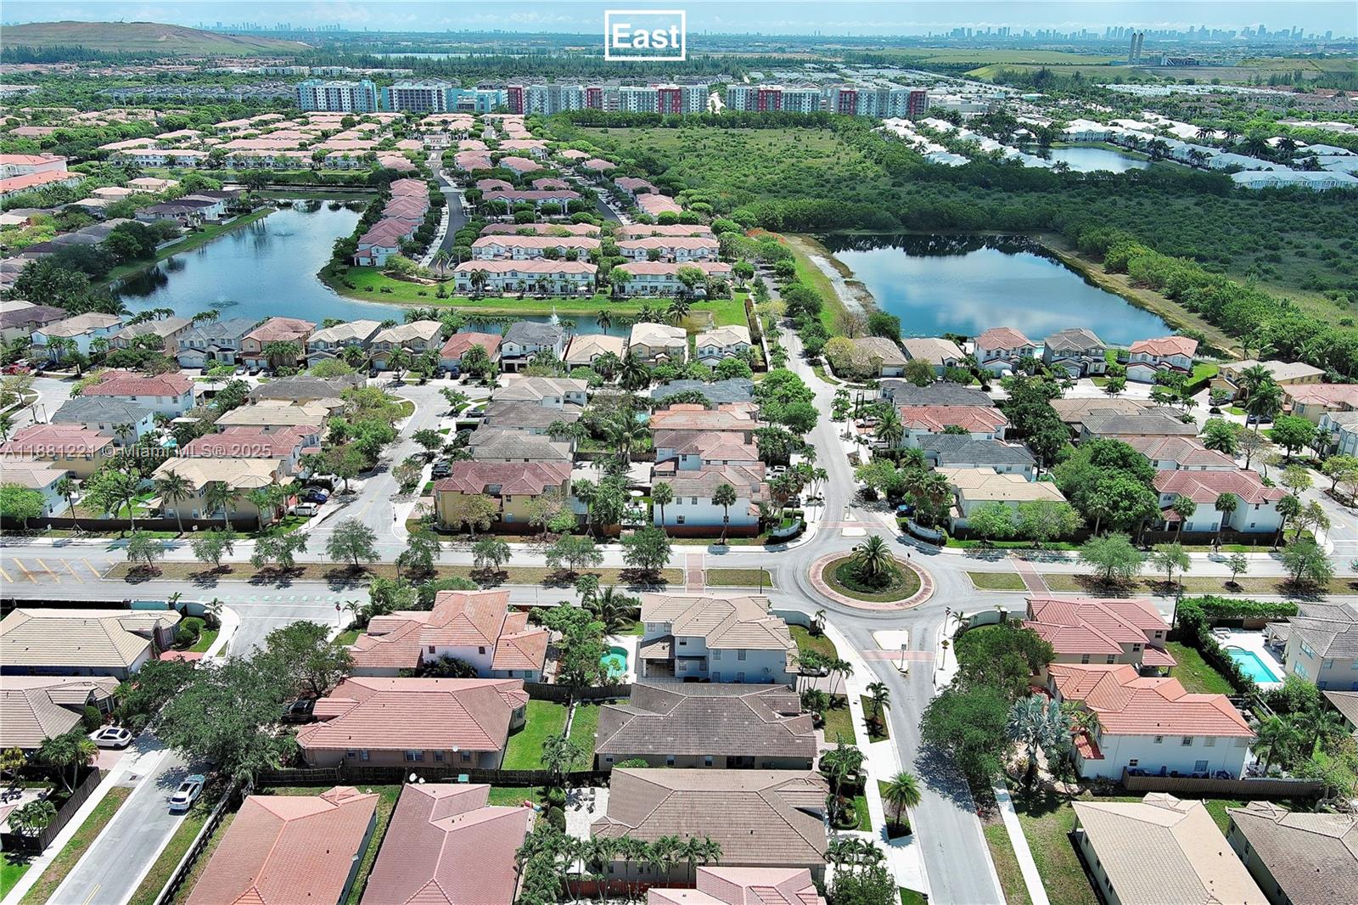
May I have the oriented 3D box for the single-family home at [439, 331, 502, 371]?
[{"bbox_3d":[-48.050,-24.240,252.610,12.190,5.240,19.940,0,21,0],"label":"single-family home"}]

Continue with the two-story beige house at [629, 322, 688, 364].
[{"bbox_3d":[-4.776,-26.410,265.651,13.400,7.700,21.000,1,21,1],"label":"two-story beige house"}]

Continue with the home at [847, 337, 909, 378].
[{"bbox_3d":[44.840,-22.730,250.540,12.290,5.240,20.140,0,21,0],"label":"home"}]

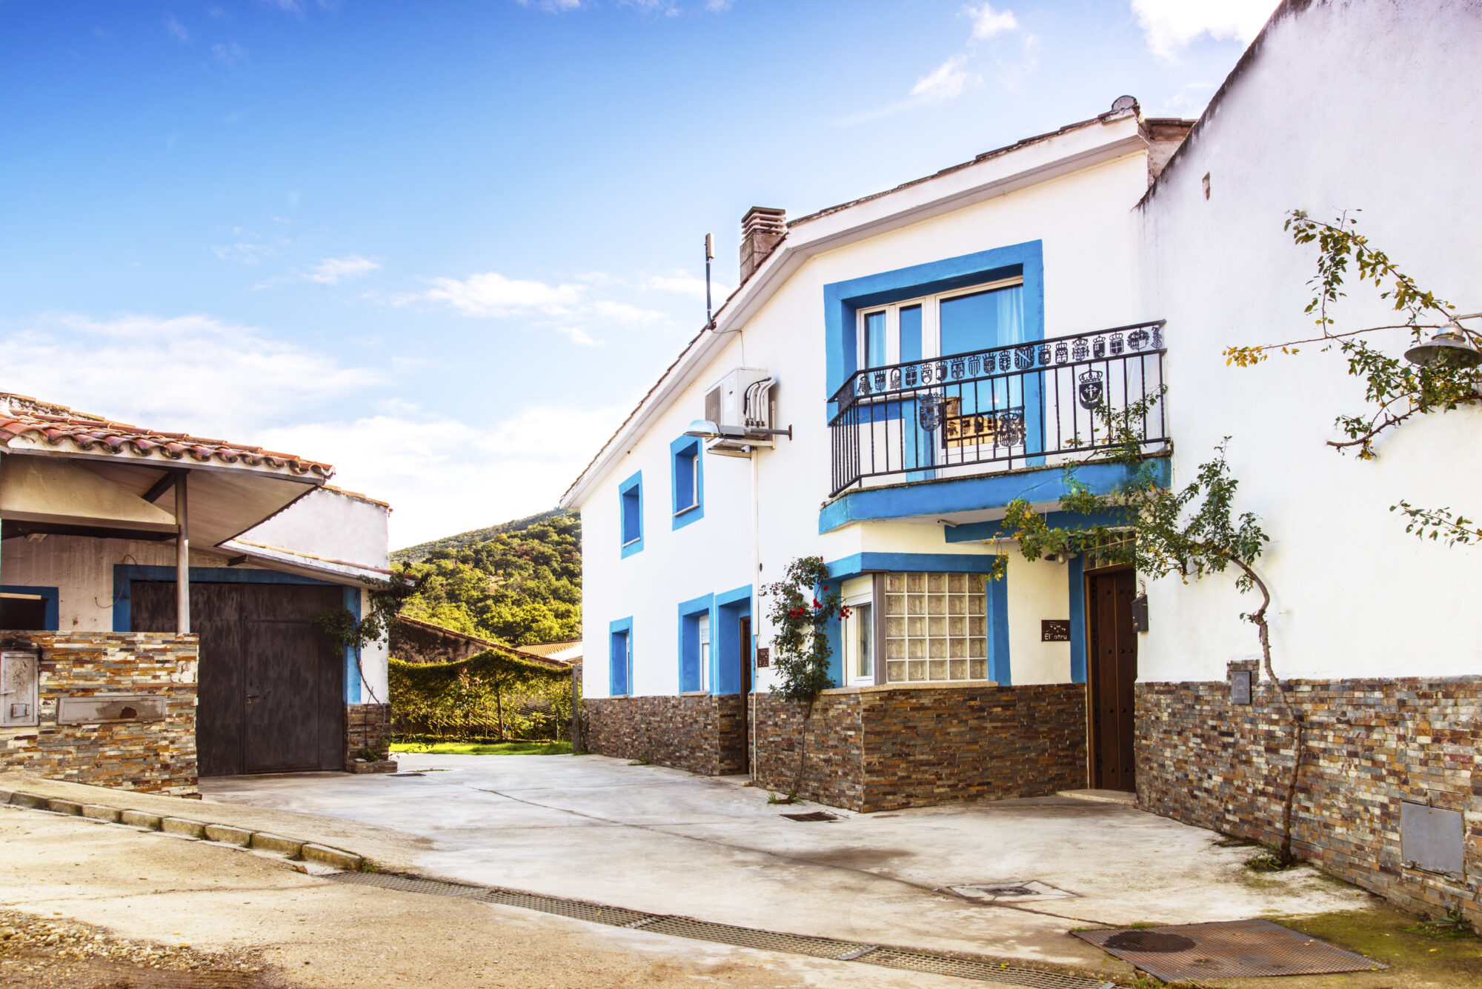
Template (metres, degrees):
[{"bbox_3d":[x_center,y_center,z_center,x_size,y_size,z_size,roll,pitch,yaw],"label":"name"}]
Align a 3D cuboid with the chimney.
[{"bbox_3d":[0.279,-3.036,14.426,0.450,1.050,0.450,2,-7,-19],"label":"chimney"}]

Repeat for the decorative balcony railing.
[{"bbox_3d":[2.153,-0.731,10.476,3.250,1.000,0.600,-5,-8,33],"label":"decorative balcony railing"}]

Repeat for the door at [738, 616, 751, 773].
[{"bbox_3d":[0.196,2.410,13.990,0.100,2.020,1.000,2,-7,-19],"label":"door"}]

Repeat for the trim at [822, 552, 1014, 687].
[{"bbox_3d":[1.722,1.193,11.155,1.580,1.200,0.800,1,-7,-14],"label":"trim"}]

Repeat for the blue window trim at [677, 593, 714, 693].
[{"bbox_3d":[-0.501,2.004,15.403,0.220,1.290,1.500,2,-7,-19],"label":"blue window trim"}]

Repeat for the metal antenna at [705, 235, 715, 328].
[{"bbox_3d":[-0.372,-2.563,13.828,0.100,1.120,0.100,2,-7,-19],"label":"metal antenna"}]

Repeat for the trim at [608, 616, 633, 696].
[{"bbox_3d":[-1.893,2.724,19.299,0.220,1.270,1.500,2,-7,-19],"label":"trim"}]

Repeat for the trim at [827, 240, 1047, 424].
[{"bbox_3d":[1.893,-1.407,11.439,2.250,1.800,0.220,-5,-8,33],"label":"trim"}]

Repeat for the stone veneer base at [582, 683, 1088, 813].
[{"bbox_3d":[0.165,3.390,16.465,2.300,1.080,12.400,3,-11,-19],"label":"stone veneer base"}]

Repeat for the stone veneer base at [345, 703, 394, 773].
[{"bbox_3d":[-5.436,3.577,16.956,0.680,1.000,0.500,1,-7,-17],"label":"stone veneer base"}]

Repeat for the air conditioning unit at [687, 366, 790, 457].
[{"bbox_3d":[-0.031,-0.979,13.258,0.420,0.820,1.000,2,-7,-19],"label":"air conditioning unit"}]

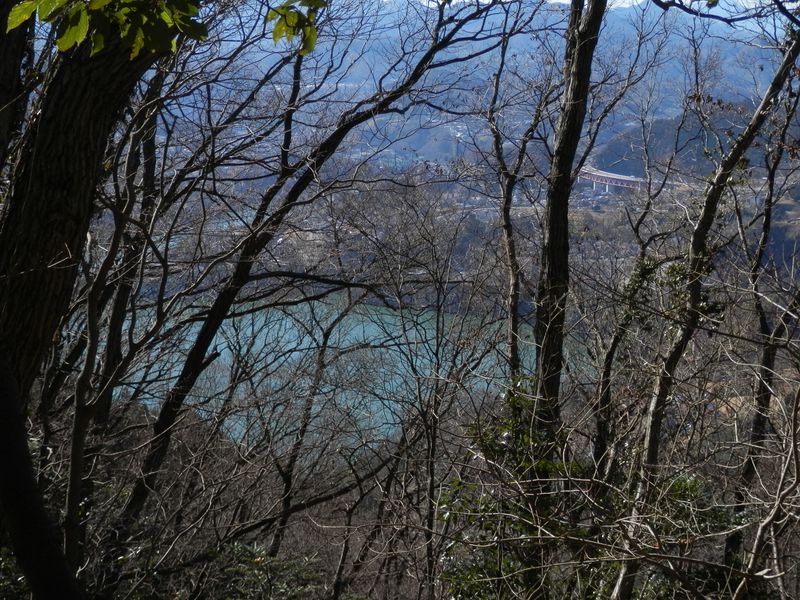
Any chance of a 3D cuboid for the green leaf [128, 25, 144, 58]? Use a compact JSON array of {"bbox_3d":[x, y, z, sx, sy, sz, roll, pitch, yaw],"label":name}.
[{"bbox_3d":[-0.591,-0.580,2.800,0.029,0.077,0.022,14,12,-14],"label":"green leaf"}]

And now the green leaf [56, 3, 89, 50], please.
[{"bbox_3d":[-0.722,-0.603,2.750,0.062,0.105,0.035,17,12,-17],"label":"green leaf"}]

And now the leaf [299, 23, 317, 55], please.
[{"bbox_3d":[-0.207,-0.587,2.800,0.034,0.075,0.025,11,12,-6],"label":"leaf"}]

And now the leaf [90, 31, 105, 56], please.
[{"bbox_3d":[-0.679,-0.576,2.800,0.029,0.060,0.022,5,12,-15],"label":"leaf"}]

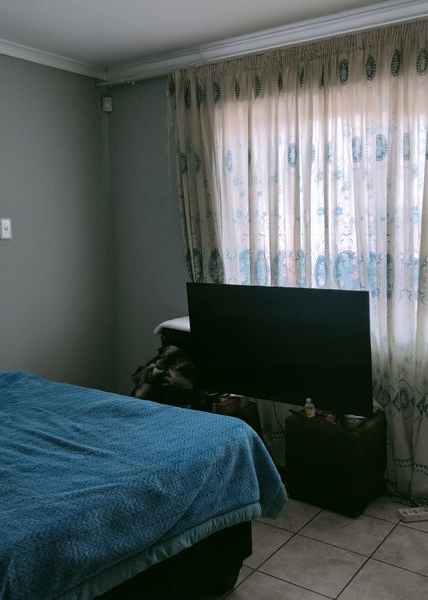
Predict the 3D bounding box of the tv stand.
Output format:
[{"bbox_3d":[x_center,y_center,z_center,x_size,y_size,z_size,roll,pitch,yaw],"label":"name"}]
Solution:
[{"bbox_3d":[0.641,0.812,3.253,0.390,0.425,0.360,4,8,39],"label":"tv stand"}]

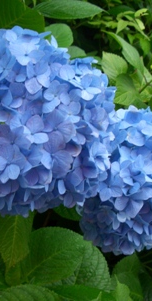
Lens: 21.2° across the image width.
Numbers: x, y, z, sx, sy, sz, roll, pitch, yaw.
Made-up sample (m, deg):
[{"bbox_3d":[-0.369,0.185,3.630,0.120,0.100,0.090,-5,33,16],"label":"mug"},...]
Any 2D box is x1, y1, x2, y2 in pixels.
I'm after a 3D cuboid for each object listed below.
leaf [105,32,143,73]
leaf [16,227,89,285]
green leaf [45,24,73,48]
[{"bbox_3d":[0.089,-0.181,0.750,0.074,0.086,0.040,9,-20,22],"label":"leaf"},{"bbox_3d":[-0.030,0.127,0.490,0.092,0.040,0.082,0,60,0],"label":"leaf"},{"bbox_3d":[-0.026,-0.168,0.600,0.045,0.018,0.043,0,60,-7],"label":"green leaf"}]

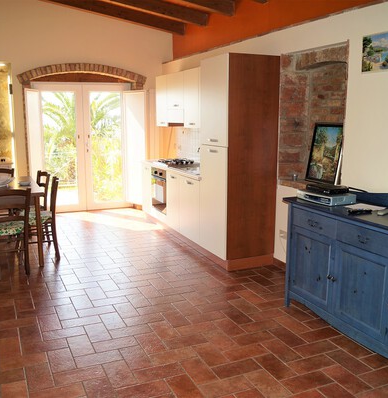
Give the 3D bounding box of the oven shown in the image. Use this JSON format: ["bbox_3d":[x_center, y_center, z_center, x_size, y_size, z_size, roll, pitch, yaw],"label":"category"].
[{"bbox_3d":[-0.234,-0.141,6.210,0.551,0.581,0.612,-5,11,-24],"label":"oven"}]

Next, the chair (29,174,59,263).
[{"bbox_3d":[-1.726,0.227,4.931,0.450,0.880,0.420,-3,11,-19],"label":"chair"}]

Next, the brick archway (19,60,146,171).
[{"bbox_3d":[-1.740,-0.946,7.268,1.980,2.360,0.300,-4,11,-24],"label":"brick archway"}]

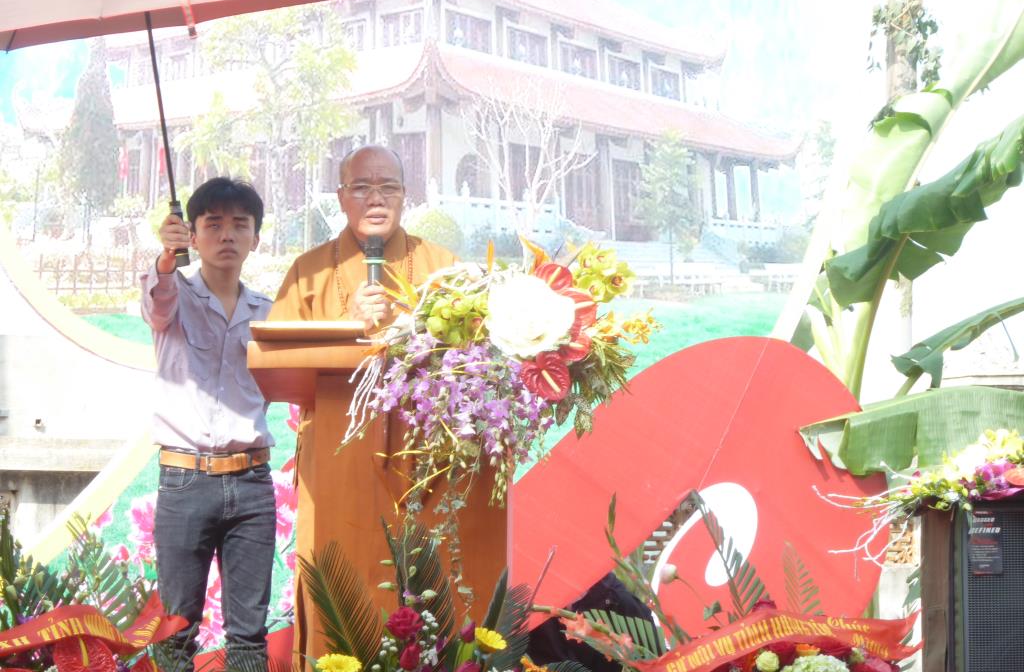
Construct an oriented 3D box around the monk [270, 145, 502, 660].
[{"bbox_3d":[-0.345,0.335,12.600,0.560,1.630,0.400,0,0,-5],"label":"monk"}]

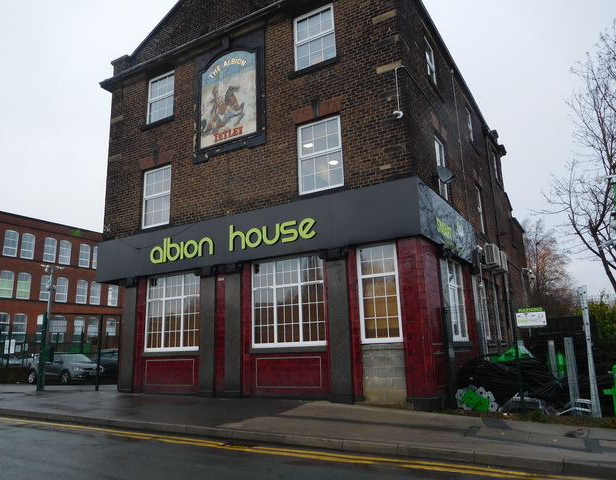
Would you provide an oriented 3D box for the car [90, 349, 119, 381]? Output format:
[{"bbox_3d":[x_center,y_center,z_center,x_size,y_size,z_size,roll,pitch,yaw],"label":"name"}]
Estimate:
[{"bbox_3d":[-9.789,6.705,25.124,4.400,1.600,1.820,-9,-14,30],"label":"car"}]

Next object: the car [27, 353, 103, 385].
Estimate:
[{"bbox_3d":[-12.300,6.500,23.500,4.200,1.470,1.790,-8,-14,28],"label":"car"}]

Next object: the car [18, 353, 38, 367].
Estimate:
[{"bbox_3d":[-21.111,9.534,35.769,4.200,1.470,1.780,-9,-14,30],"label":"car"}]

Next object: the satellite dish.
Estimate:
[{"bbox_3d":[3.182,-1.510,10.657,0.420,0.420,0.330,3,-13,-24],"label":"satellite dish"}]

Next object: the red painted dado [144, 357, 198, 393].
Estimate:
[{"bbox_3d":[-3.635,3.596,12.473,2.150,0.900,0.140,-9,-14,30],"label":"red painted dado"}]

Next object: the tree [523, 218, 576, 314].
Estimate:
[{"bbox_3d":[19.317,3.725,38.821,5.400,10.800,5.400,-9,-14,30],"label":"tree"}]

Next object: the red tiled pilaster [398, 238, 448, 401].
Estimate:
[{"bbox_3d":[2.375,1.591,9.606,0.570,3.200,0.920,-9,-14,30],"label":"red tiled pilaster"}]

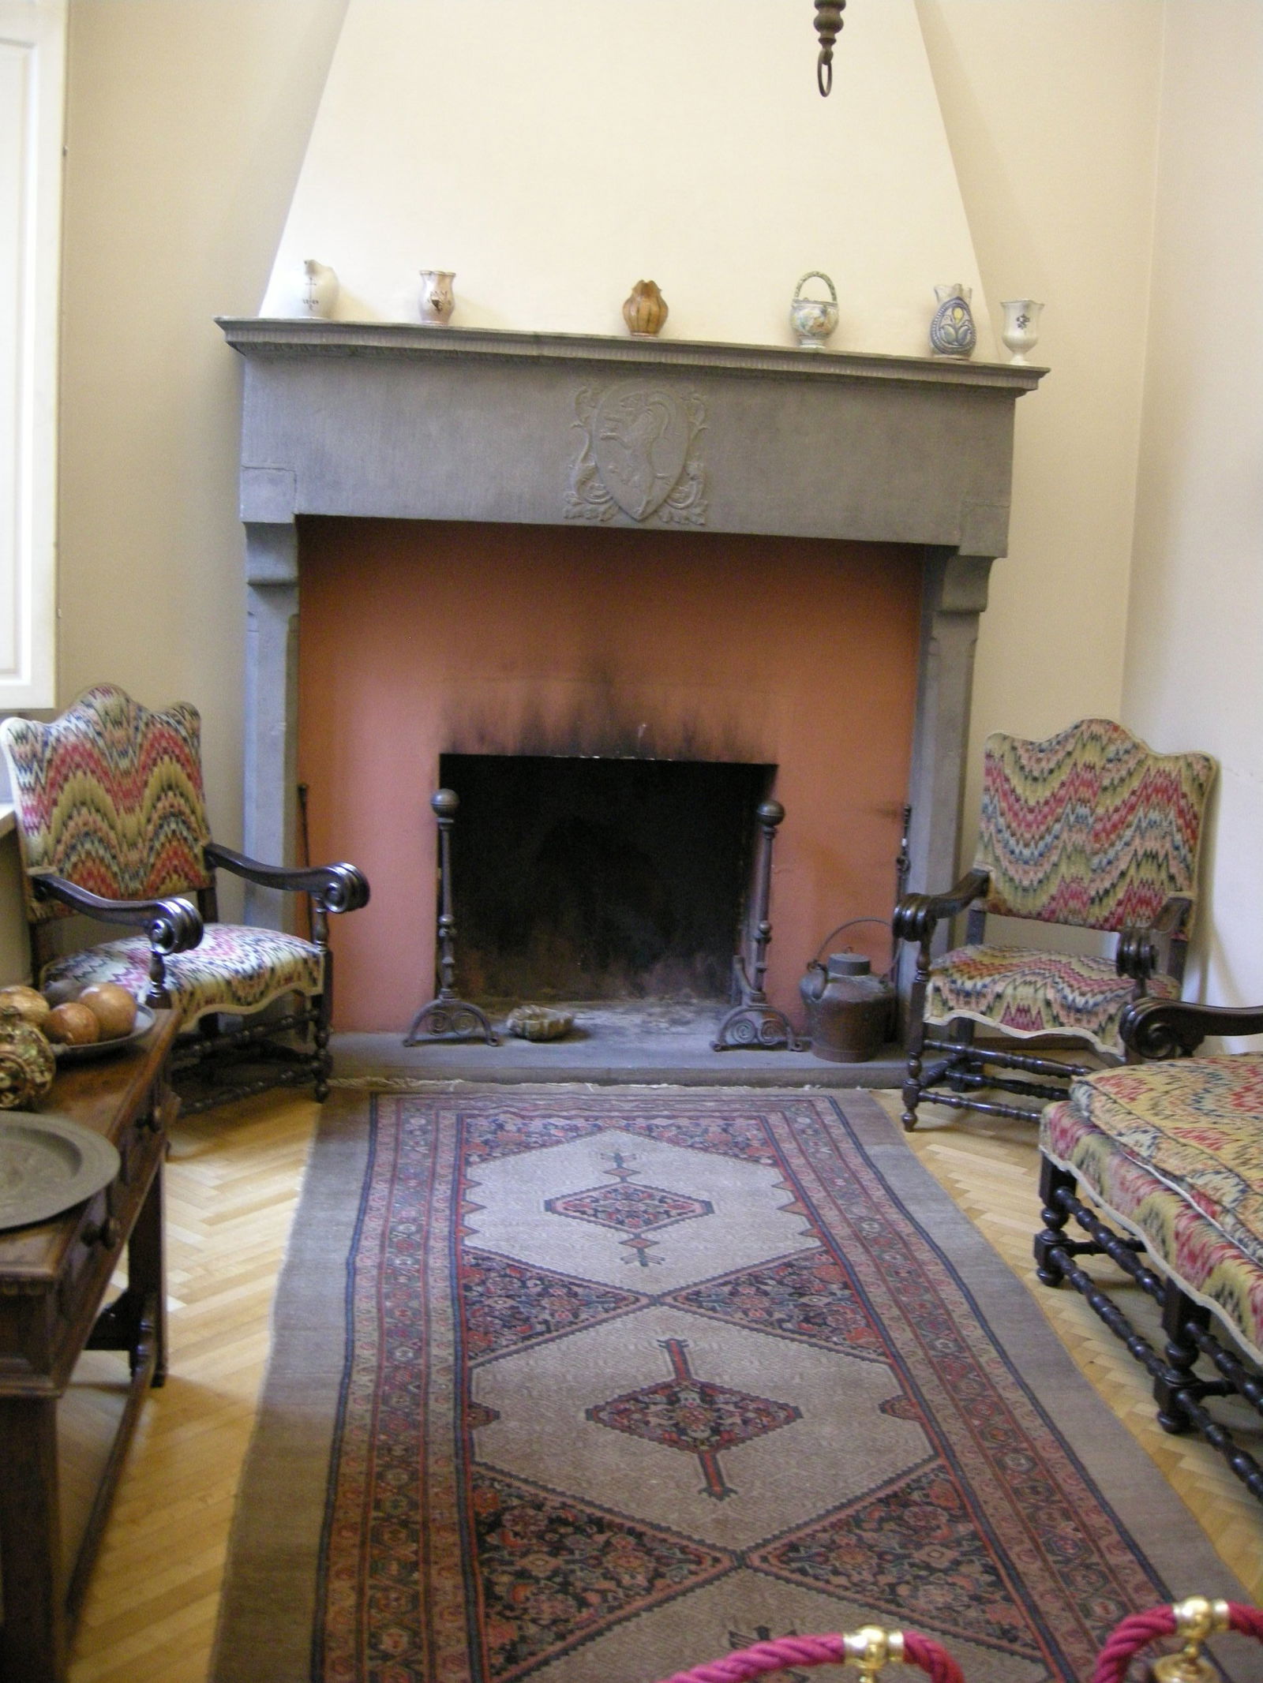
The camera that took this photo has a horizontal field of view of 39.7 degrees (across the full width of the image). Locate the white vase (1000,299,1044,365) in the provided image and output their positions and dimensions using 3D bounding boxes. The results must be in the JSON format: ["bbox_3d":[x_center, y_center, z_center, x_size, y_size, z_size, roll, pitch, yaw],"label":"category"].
[{"bbox_3d":[1.110,-1.446,4.975,0.123,0.191,0.123,1,10,-7],"label":"white vase"}]

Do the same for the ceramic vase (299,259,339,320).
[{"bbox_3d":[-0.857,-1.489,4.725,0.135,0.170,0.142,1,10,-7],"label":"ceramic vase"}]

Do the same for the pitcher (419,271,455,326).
[{"bbox_3d":[-0.528,-1.479,4.764,0.100,0.152,0.100,1,10,-7],"label":"pitcher"}]

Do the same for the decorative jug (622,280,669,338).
[{"bbox_3d":[0.038,-1.470,4.834,0.131,0.158,0.131,1,10,-7],"label":"decorative jug"}]

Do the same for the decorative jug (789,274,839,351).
[{"bbox_3d":[0.511,-1.482,4.891,0.136,0.220,0.129,1,10,-7],"label":"decorative jug"}]

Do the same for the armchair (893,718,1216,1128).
[{"bbox_3d":[1.178,0.258,4.944,0.680,1.175,0.660,8,11,29],"label":"armchair"}]

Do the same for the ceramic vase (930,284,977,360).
[{"bbox_3d":[0.908,-1.468,4.944,0.134,0.217,0.140,1,10,-7],"label":"ceramic vase"}]

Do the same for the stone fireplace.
[{"bbox_3d":[-0.043,-0.369,5.222,2.290,2.114,0.560,1,10,-7],"label":"stone fireplace"}]

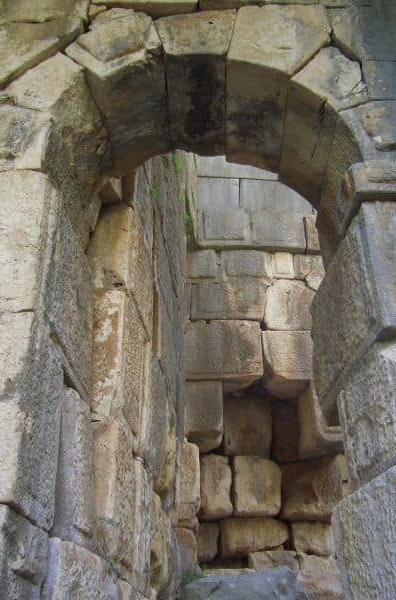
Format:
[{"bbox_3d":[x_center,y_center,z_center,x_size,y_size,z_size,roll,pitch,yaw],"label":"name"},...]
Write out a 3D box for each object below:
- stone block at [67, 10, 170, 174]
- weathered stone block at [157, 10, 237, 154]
[{"bbox_3d":[-0.503,-1.365,4.472,0.580,0.610,0.840,0,-30,0],"label":"stone block"},{"bbox_3d":[-0.008,-1.444,4.524,0.510,0.415,0.850,0,-30,0],"label":"weathered stone block"}]

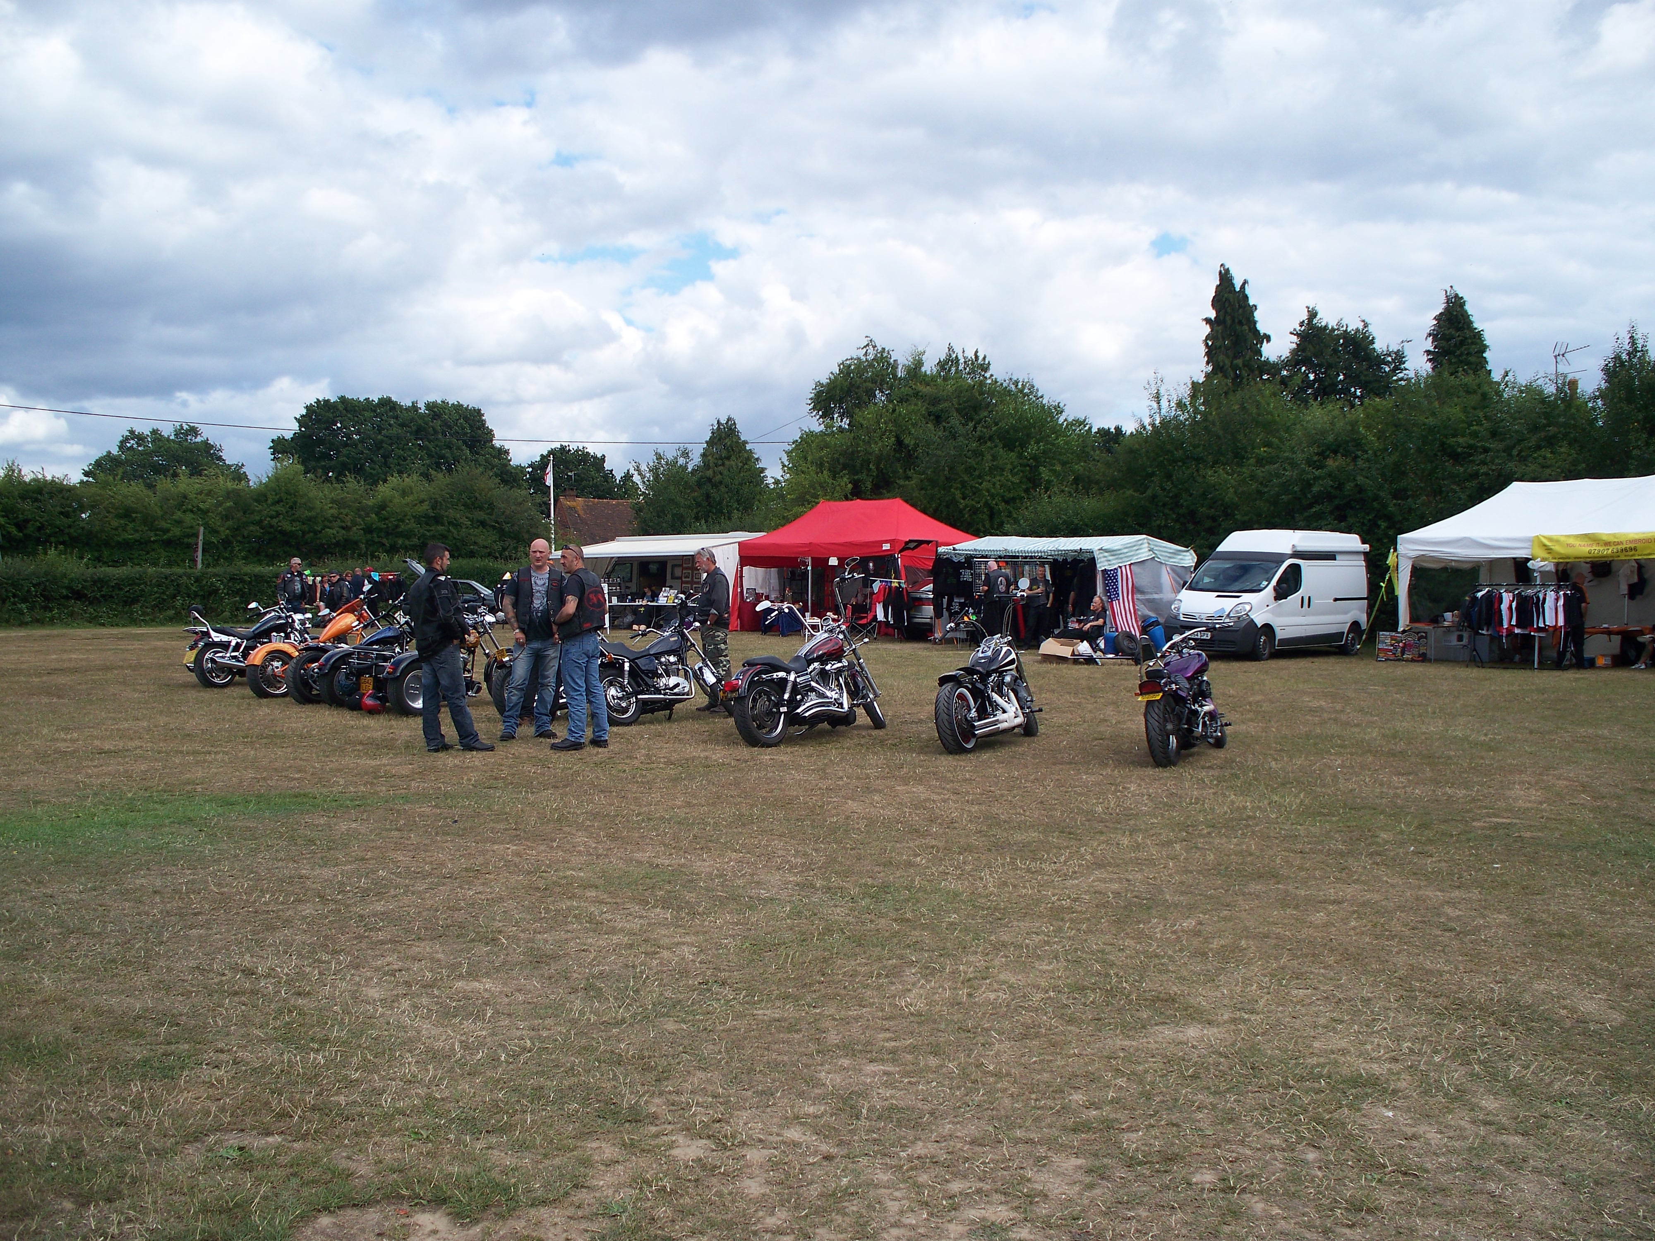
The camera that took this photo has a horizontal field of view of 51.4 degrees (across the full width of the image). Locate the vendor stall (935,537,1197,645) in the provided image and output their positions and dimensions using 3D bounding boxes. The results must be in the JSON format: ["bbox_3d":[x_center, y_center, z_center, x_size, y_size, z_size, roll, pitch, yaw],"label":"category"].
[{"bbox_3d":[5.200,-0.602,37.597,3.200,2.400,4.400,-1,2,-41],"label":"vendor stall"}]

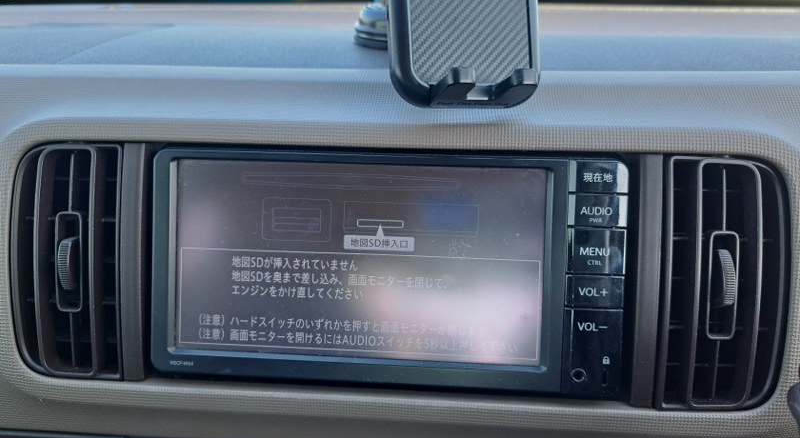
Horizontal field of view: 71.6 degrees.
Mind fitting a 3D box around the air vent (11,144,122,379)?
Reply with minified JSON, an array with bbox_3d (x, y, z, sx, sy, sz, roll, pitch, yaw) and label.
[{"bbox_3d":[-0.144,0.018,0.254,0.051,0.103,0.025,2,1,4],"label":"air vent"}]

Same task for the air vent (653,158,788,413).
[{"bbox_3d":[0.130,0.026,0.235,0.049,0.102,0.025,2,1,4],"label":"air vent"}]

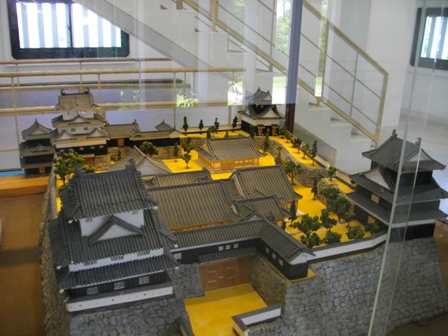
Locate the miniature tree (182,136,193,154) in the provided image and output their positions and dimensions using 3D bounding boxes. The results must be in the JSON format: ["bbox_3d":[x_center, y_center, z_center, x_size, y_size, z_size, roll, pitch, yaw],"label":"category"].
[{"bbox_3d":[-0.202,-0.124,2.319,0.062,0.100,0.059,2,14,0],"label":"miniature tree"}]

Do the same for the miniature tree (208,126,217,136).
[{"bbox_3d":[-0.067,-0.224,2.538,0.051,0.065,0.048,2,14,0],"label":"miniature tree"}]

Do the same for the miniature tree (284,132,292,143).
[{"bbox_3d":[0.373,-0.174,2.390,0.047,0.060,0.047,2,15,-1],"label":"miniature tree"}]

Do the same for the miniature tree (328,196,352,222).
[{"bbox_3d":[0.387,0.138,1.377,0.075,0.087,0.071,2,14,0],"label":"miniature tree"}]

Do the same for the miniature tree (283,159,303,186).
[{"bbox_3d":[0.297,0.019,1.785,0.084,0.113,0.080,2,14,0],"label":"miniature tree"}]

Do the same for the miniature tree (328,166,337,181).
[{"bbox_3d":[0.437,0.022,1.672,0.036,0.059,0.036,-5,16,-23],"label":"miniature tree"}]

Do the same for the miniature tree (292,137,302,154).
[{"bbox_3d":[0.386,-0.115,2.123,0.053,0.086,0.053,-5,16,-23],"label":"miniature tree"}]

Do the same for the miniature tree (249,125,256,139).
[{"bbox_3d":[0.174,-0.220,2.482,0.046,0.086,0.046,2,15,-1],"label":"miniature tree"}]

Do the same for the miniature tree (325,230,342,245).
[{"bbox_3d":[0.321,0.202,1.213,0.048,0.037,0.046,2,14,0],"label":"miniature tree"}]

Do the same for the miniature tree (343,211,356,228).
[{"bbox_3d":[0.404,0.166,1.333,0.039,0.054,0.037,2,14,0],"label":"miniature tree"}]

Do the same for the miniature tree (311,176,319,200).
[{"bbox_3d":[0.359,0.079,1.611,0.032,0.096,0.032,-5,16,-23],"label":"miniature tree"}]

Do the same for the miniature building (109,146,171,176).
[{"bbox_3d":[-0.346,0.005,1.699,0.230,0.145,0.270,-5,16,-23],"label":"miniature building"}]

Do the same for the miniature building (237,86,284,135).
[{"bbox_3d":[0.239,-0.368,2.672,0.220,0.280,0.320,-5,16,-23],"label":"miniature building"}]

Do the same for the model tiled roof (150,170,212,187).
[{"bbox_3d":[-0.156,0.047,1.516,0.223,0.056,0.136,-5,20,-21],"label":"model tiled roof"}]

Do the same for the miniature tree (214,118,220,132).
[{"bbox_3d":[-0.042,-0.273,2.674,0.035,0.094,0.034,2,14,0],"label":"miniature tree"}]

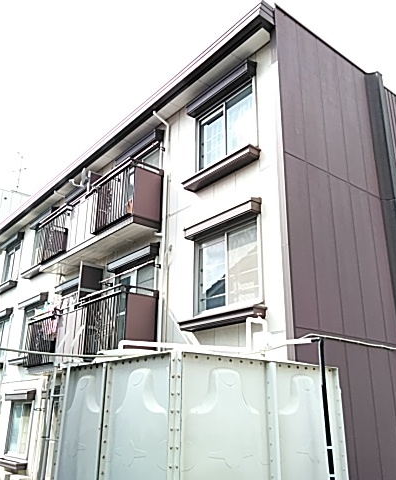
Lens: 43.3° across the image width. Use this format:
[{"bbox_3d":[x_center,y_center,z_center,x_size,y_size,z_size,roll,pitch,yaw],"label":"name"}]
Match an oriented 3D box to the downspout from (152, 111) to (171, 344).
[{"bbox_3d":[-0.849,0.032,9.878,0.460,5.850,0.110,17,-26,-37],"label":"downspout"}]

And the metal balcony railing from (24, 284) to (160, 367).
[{"bbox_3d":[-2.560,2.130,11.030,0.800,1.300,4.750,17,-26,-37],"label":"metal balcony railing"}]

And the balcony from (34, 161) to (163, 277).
[{"bbox_3d":[-2.522,-0.326,11.929,0.800,1.430,4.700,17,-26,-37],"label":"balcony"}]

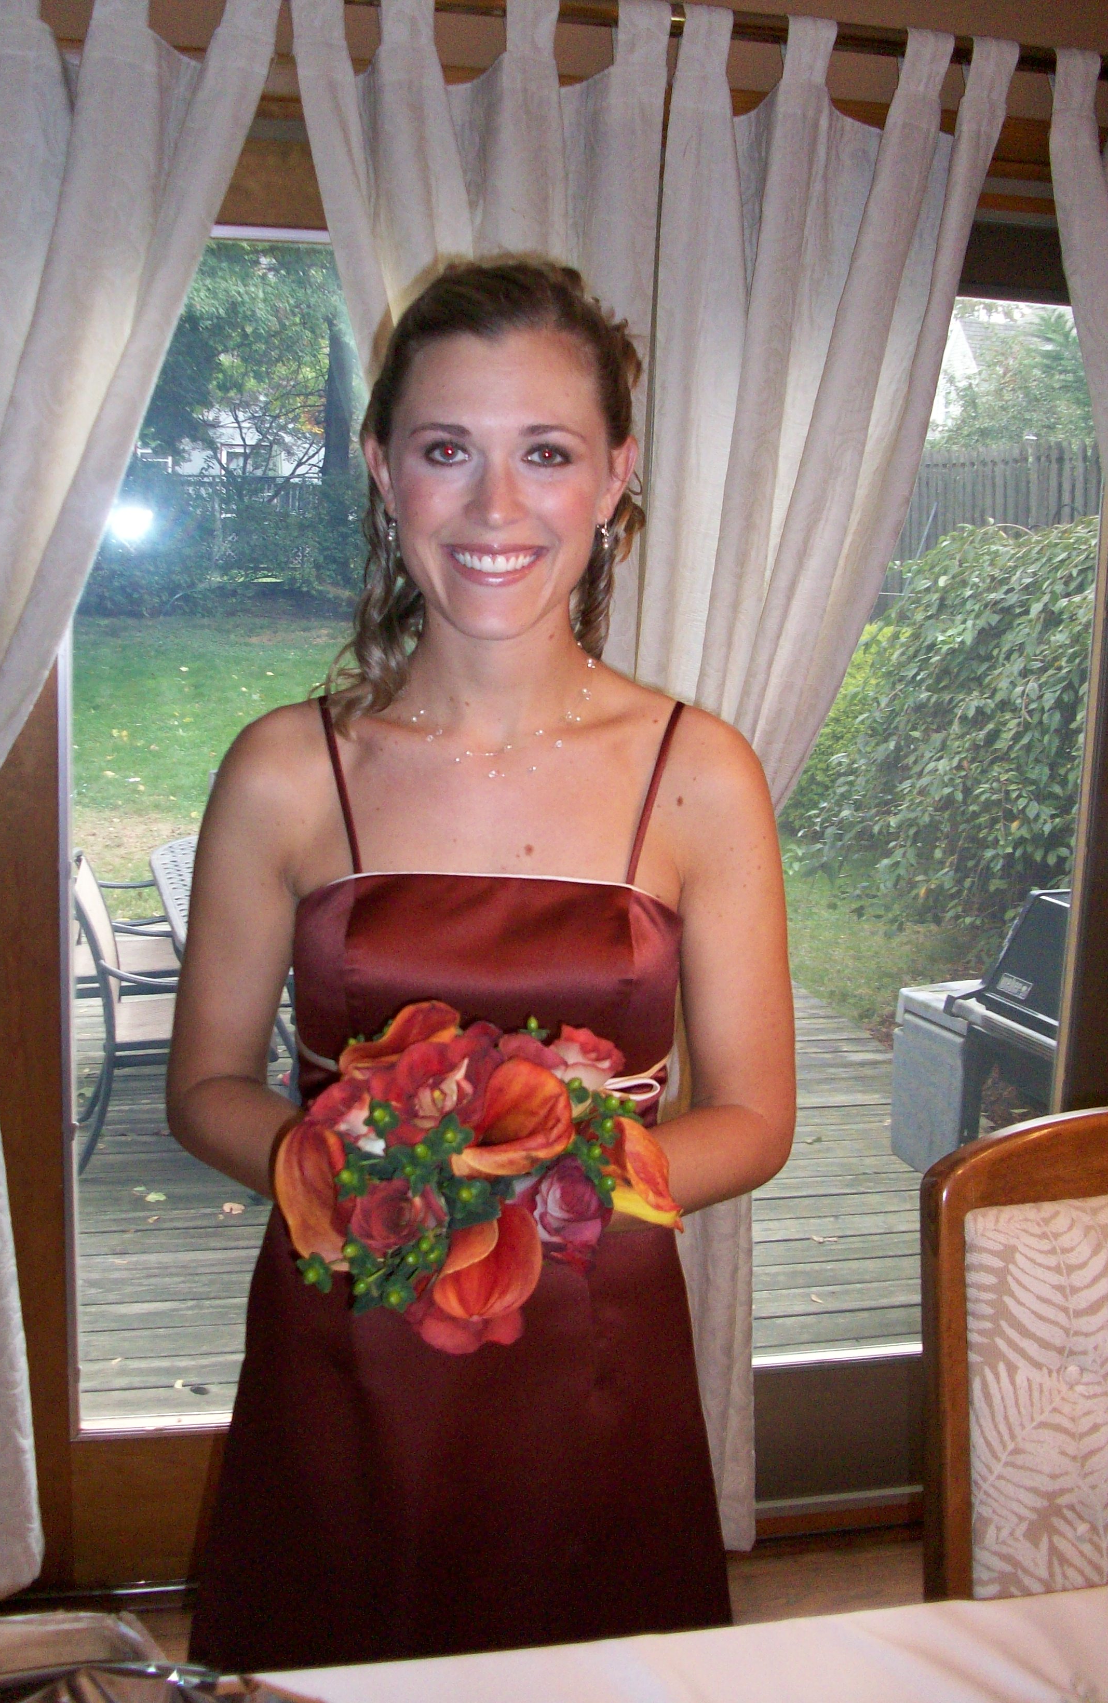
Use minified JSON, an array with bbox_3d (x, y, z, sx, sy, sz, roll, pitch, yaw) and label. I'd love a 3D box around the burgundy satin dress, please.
[{"bbox_3d":[-0.064,0.477,1.293,0.530,1.200,0.380,2,9,0],"label":"burgundy satin dress"}]

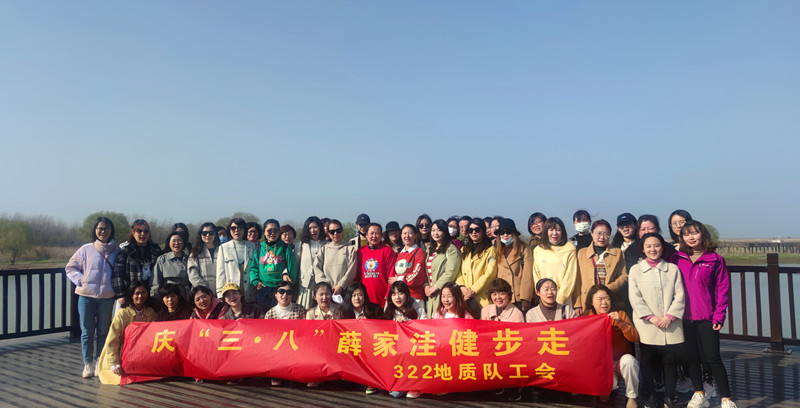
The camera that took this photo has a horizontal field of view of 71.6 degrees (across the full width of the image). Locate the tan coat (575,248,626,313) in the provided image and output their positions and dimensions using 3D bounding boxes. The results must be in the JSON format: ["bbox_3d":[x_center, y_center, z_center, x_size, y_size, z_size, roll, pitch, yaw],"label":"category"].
[{"bbox_3d":[1.945,0.765,5.380,0.510,0.800,0.300,-1,-4,10],"label":"tan coat"}]

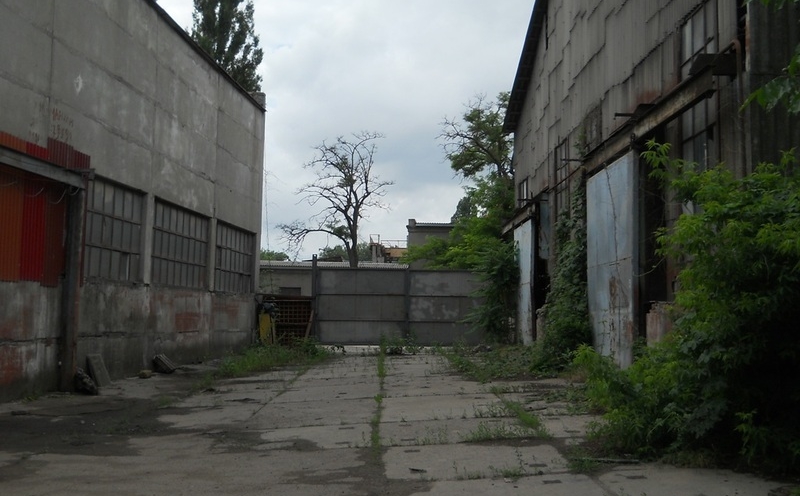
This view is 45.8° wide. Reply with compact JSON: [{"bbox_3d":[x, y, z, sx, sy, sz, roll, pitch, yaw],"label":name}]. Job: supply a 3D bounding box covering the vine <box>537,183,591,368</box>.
[{"bbox_3d":[4.180,0.740,24.600,1.200,4.500,3.600,1,-4,0],"label":"vine"}]

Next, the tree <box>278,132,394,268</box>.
[{"bbox_3d":[-3.080,-0.550,46.000,5.600,10.000,5.100,1,-4,0],"label":"tree"}]

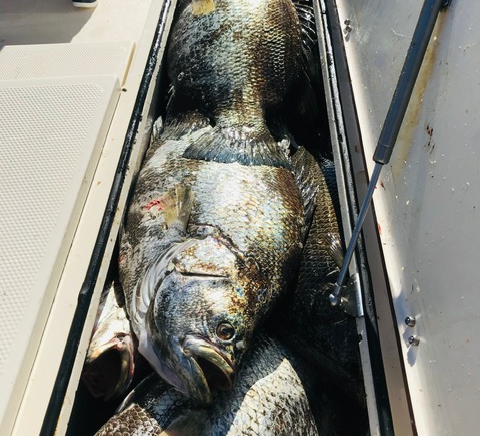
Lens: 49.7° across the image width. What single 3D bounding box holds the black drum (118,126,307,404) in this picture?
[{"bbox_3d":[-0.040,-0.007,0.907,0.310,0.140,0.660,7,56,-6],"label":"black drum"}]

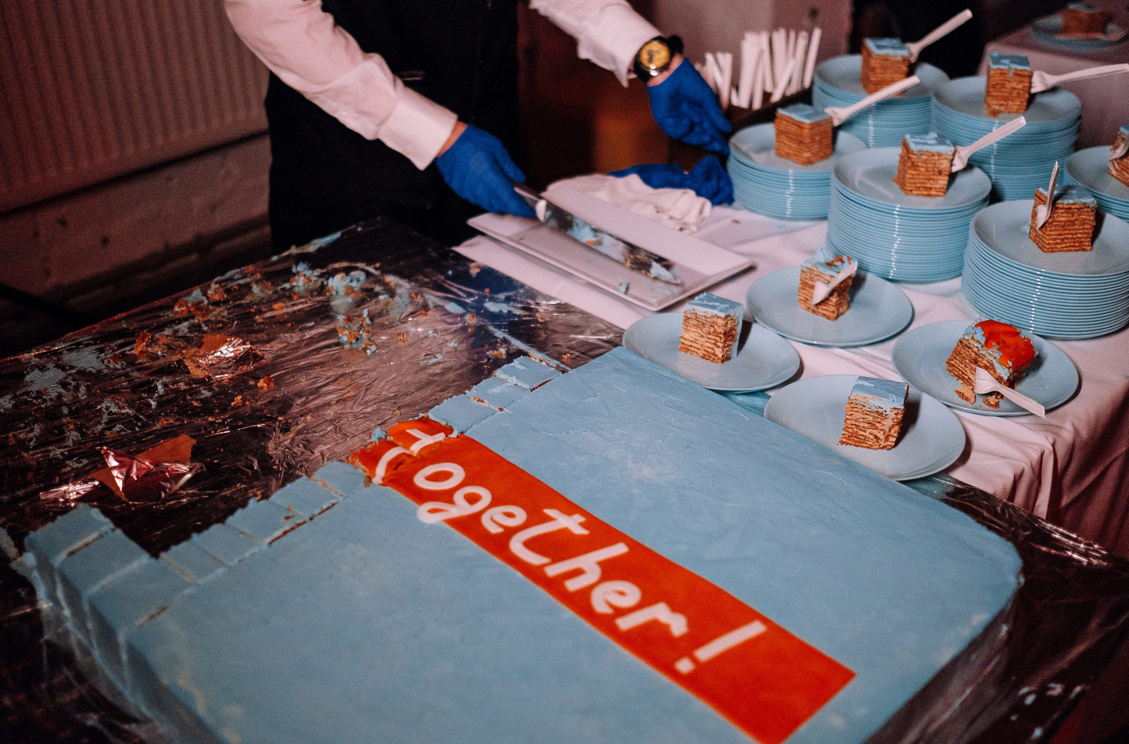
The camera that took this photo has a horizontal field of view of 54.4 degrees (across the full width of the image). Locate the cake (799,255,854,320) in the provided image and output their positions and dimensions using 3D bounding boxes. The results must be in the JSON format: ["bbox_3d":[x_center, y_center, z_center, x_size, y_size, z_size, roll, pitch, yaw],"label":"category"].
[{"bbox_3d":[0.311,-0.100,1.304,0.038,0.053,0.048,-29,42,-36],"label":"cake"}]

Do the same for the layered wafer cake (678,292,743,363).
[{"bbox_3d":[0.158,-0.046,1.183,0.050,0.057,0.041,19,29,30],"label":"layered wafer cake"}]

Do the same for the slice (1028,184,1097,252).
[{"bbox_3d":[0.553,-0.169,1.217,0.049,0.058,0.049,-1,33,0],"label":"slice"}]

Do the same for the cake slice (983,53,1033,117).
[{"bbox_3d":[0.596,-0.388,1.480,0.049,0.060,0.053,8,34,13],"label":"cake slice"}]

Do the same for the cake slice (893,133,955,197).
[{"bbox_3d":[0.436,-0.248,1.331,0.045,0.060,0.048,-1,33,-1],"label":"cake slice"}]

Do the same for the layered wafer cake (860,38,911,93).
[{"bbox_3d":[0.443,-0.421,1.519,0.048,0.059,0.054,1,33,2],"label":"layered wafer cake"}]

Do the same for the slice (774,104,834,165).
[{"bbox_3d":[0.339,-0.336,1.555,0.048,0.065,0.061,-21,38,-28],"label":"slice"}]

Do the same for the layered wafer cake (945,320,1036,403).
[{"bbox_3d":[0.451,-0.008,1.168,0.042,0.054,0.064,-30,56,-25],"label":"layered wafer cake"}]

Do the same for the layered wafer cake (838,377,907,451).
[{"bbox_3d":[0.296,0.040,1.048,0.048,0.053,0.046,13,33,18],"label":"layered wafer cake"}]

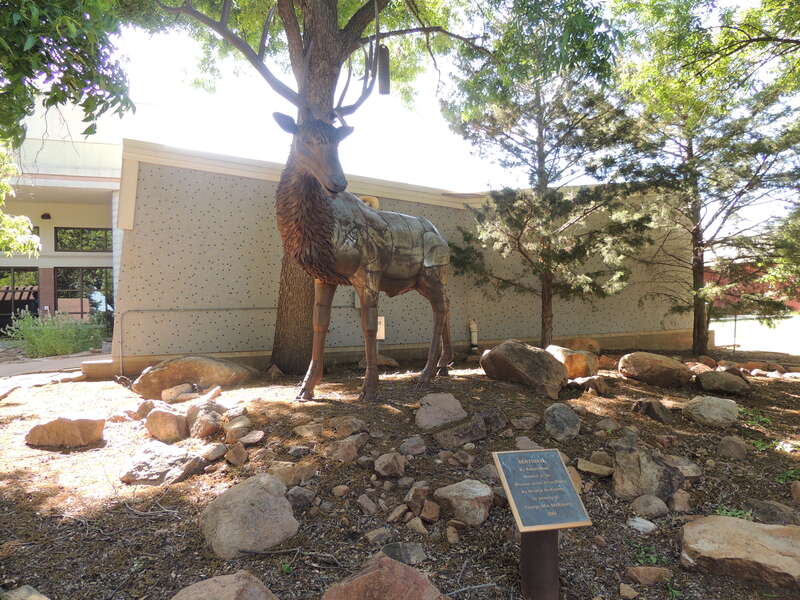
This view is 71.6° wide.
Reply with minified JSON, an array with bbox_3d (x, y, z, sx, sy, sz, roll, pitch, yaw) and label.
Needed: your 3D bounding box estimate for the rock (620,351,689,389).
[{"bbox_3d":[3.097,0.858,6.750,0.850,0.400,0.580,-2,-2,25],"label":"rock"}]

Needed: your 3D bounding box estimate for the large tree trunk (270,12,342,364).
[{"bbox_3d":[-1.193,-1.306,7.000,0.850,4.400,0.650,-1,-2,0],"label":"large tree trunk"}]

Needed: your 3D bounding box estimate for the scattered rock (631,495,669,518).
[{"bbox_3d":[1.525,1.262,3.391,0.232,0.125,0.180,0,0,24],"label":"scattered rock"}]

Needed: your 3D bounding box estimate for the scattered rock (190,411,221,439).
[{"bbox_3d":[-1.542,0.987,4.398,0.238,0.196,0.214,0,0,0],"label":"scattered rock"}]

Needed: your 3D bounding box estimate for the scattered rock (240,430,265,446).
[{"bbox_3d":[-1.128,1.060,4.244,0.184,0.105,0.129,0,0,0],"label":"scattered rock"}]

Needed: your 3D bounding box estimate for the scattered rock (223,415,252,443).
[{"bbox_3d":[-1.339,1.059,4.570,0.240,0.200,0.220,0,-2,-16],"label":"scattered rock"}]

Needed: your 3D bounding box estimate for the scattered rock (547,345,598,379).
[{"bbox_3d":[1.974,0.732,6.500,0.660,0.370,0.480,0,0,17],"label":"scattered rock"}]

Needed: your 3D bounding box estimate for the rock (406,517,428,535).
[{"bbox_3d":[0.102,1.315,3.234,0.128,0.085,0.100,0,0,2],"label":"rock"}]

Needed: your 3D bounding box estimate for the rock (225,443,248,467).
[{"bbox_3d":[-1.098,1.037,3.724,0.161,0.156,0.129,0,0,-16],"label":"rock"}]

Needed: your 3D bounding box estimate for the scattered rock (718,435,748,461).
[{"bbox_3d":[2.345,1.044,3.900,0.211,0.161,0.169,0,0,31],"label":"scattered rock"}]

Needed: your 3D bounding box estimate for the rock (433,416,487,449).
[{"bbox_3d":[0.431,0.961,4.022,0.392,0.224,0.235,0,0,26],"label":"rock"}]

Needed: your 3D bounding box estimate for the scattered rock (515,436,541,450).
[{"bbox_3d":[0.902,1.022,3.923,0.184,0.095,0.138,0,0,13],"label":"scattered rock"}]

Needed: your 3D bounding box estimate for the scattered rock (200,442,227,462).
[{"bbox_3d":[-1.319,1.079,3.925,0.184,0.115,0.150,0,0,-19],"label":"scattered rock"}]

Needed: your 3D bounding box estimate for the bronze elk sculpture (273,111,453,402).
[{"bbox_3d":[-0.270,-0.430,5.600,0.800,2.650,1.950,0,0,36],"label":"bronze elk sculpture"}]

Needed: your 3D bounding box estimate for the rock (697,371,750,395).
[{"bbox_3d":[3.529,0.900,6.051,0.589,0.226,0.442,0,0,0],"label":"rock"}]

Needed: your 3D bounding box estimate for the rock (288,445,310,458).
[{"bbox_3d":[-0.693,1.045,3.827,0.152,0.081,0.114,0,0,-10],"label":"rock"}]

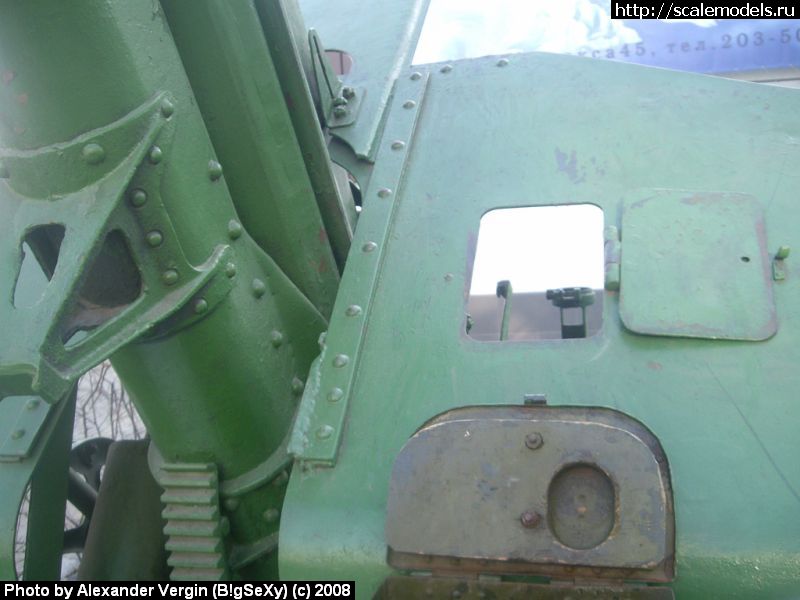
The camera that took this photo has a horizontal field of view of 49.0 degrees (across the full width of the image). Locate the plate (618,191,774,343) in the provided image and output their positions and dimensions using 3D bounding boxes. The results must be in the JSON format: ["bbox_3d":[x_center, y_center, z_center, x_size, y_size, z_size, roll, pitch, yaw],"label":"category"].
[{"bbox_3d":[0.337,-0.043,1.004,0.164,0.208,0.012,4,-35,10],"label":"plate"}]

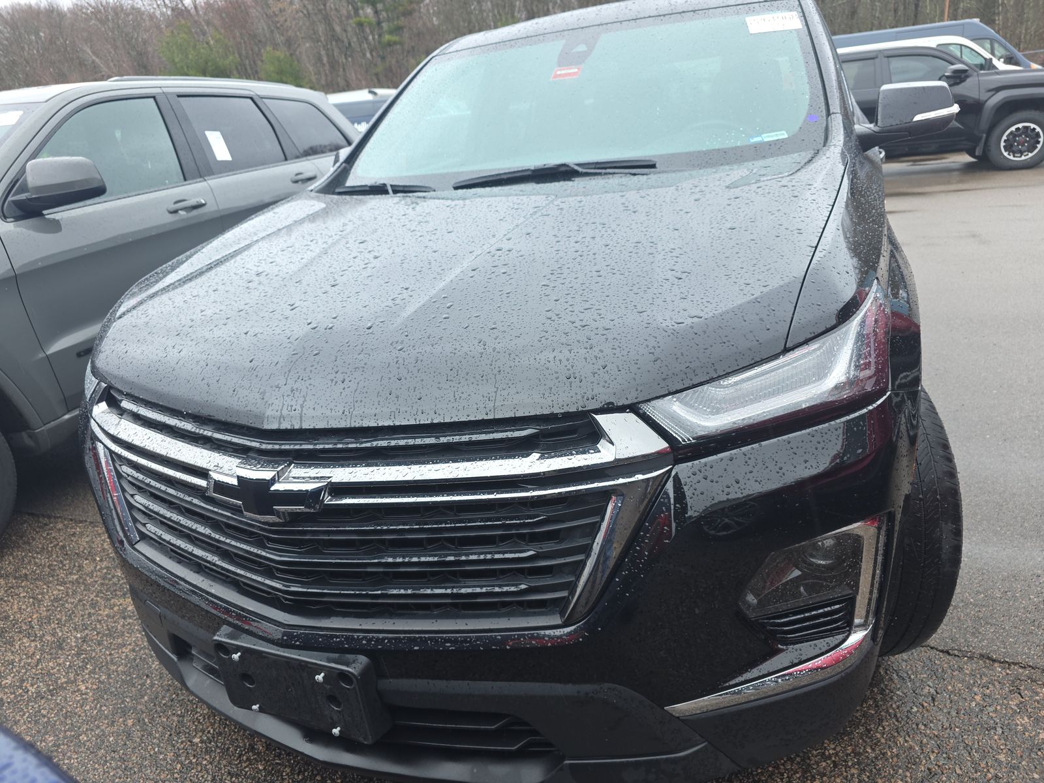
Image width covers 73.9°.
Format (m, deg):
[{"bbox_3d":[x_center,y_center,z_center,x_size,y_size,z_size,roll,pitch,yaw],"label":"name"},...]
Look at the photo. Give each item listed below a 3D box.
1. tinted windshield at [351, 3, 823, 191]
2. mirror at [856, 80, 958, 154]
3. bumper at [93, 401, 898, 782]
[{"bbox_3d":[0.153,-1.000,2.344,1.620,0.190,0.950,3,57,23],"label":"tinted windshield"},{"bbox_3d":[1.108,-0.795,2.006,0.260,0.190,0.200,3,23,23],"label":"mirror"},{"bbox_3d":[-0.287,0.296,1.450,1.970,0.680,0.680,3,23,23],"label":"bumper"}]

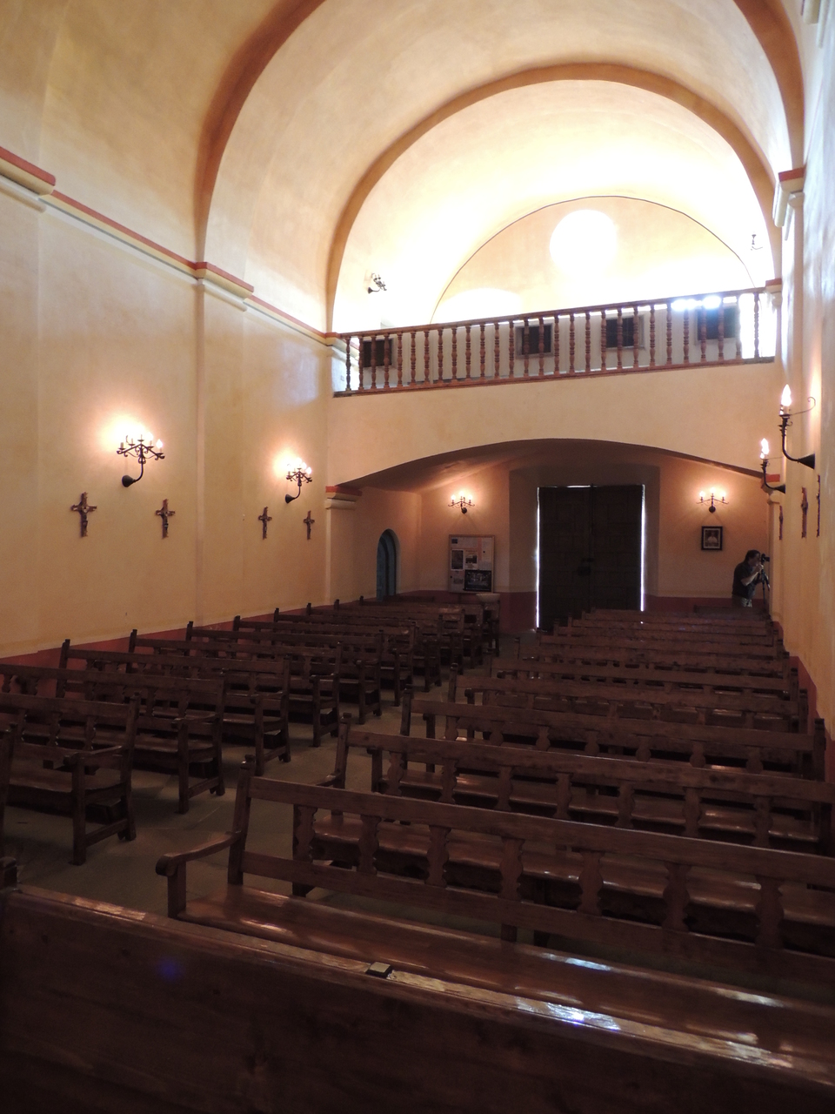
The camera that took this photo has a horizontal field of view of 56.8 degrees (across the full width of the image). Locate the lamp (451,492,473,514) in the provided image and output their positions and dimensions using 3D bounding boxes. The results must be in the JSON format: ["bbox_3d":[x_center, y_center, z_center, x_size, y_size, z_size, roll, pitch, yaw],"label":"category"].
[{"bbox_3d":[0.926,-1.119,15.840,0.560,0.470,0.260,1,1,22],"label":"lamp"}]

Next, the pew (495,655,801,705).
[{"bbox_3d":[1.668,1.287,6.158,2.495,0.904,0.567,1,1,22],"label":"pew"}]

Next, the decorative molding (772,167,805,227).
[{"bbox_3d":[3.563,-3.312,7.435,0.227,0.369,0.945,1,1,22],"label":"decorative molding"}]

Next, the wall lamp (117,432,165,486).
[{"bbox_3d":[-2.994,-1.029,8.174,0.268,0.592,0.722,1,1,22],"label":"wall lamp"}]

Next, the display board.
[{"bbox_3d":[1.104,0.156,15.909,0.970,1.180,0.040,1,1,22],"label":"display board"}]

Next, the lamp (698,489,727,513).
[{"bbox_3d":[5.376,-1.024,14.044,0.560,0.470,0.260,1,1,22],"label":"lamp"}]

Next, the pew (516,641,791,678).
[{"bbox_3d":[2.014,1.273,7.018,2.495,0.904,0.567,1,1,22],"label":"pew"}]

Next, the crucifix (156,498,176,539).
[{"bbox_3d":[-2.859,-0.435,8.815,0.055,0.451,0.340,1,1,22],"label":"crucifix"}]

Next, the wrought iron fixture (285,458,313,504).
[{"bbox_3d":[-1.780,-1.113,11.277,0.283,0.671,0.737,1,1,22],"label":"wrought iron fixture"}]

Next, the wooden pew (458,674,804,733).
[{"bbox_3d":[1.306,1.299,5.266,2.490,0.885,0.600,1,1,22],"label":"wooden pew"}]

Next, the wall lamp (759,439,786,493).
[{"bbox_3d":[4.044,-1.021,8.785,0.268,0.605,0.721,1,1,22],"label":"wall lamp"}]

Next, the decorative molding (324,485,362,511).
[{"bbox_3d":[-1.198,-0.954,12.788,0.236,0.378,0.964,1,1,22],"label":"decorative molding"}]

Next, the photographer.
[{"bbox_3d":[5.252,0.745,12.262,0.481,1.743,0.518,1,1,37],"label":"photographer"}]

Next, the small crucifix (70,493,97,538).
[{"bbox_3d":[-3.305,-0.415,7.701,0.055,0.448,0.340,1,1,22],"label":"small crucifix"}]

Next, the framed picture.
[{"bbox_3d":[5.515,-0.346,14.468,0.369,0.444,0.047,1,1,22],"label":"framed picture"}]

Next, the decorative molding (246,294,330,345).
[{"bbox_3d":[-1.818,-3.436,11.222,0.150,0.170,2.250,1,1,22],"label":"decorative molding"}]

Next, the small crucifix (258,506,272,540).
[{"bbox_3d":[-2.117,-0.471,10.754,0.061,0.463,0.345,1,1,22],"label":"small crucifix"}]

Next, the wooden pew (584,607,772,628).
[{"bbox_3d":[3.401,1.216,10.457,2.495,0.904,0.567,1,1,22],"label":"wooden pew"}]

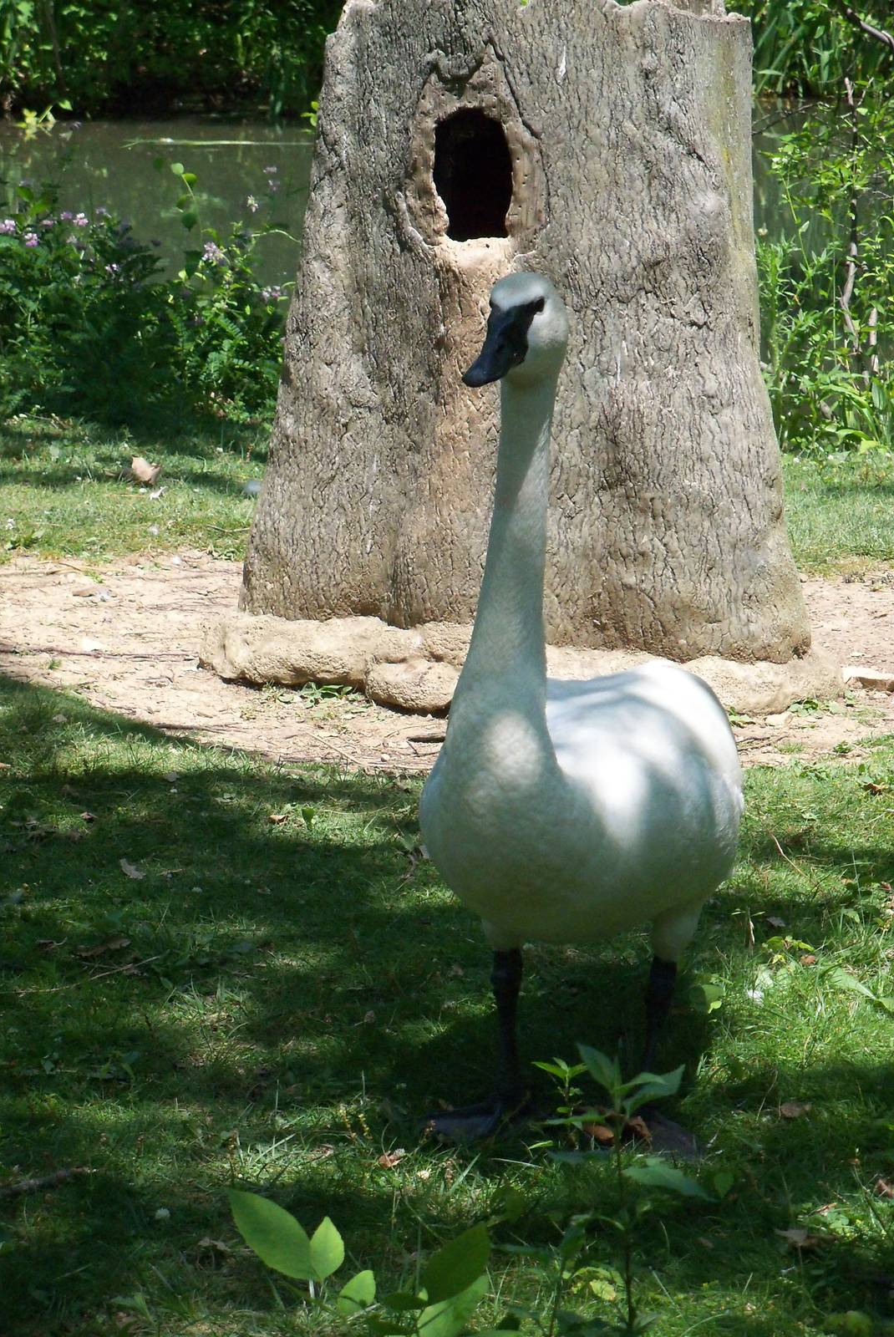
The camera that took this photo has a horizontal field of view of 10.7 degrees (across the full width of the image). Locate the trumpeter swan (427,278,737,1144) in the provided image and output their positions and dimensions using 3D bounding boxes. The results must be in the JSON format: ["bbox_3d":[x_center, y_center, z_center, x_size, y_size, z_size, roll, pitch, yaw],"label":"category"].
[{"bbox_3d":[0.177,0.018,6.088,0.350,1.096,0.750,4,11,22],"label":"trumpeter swan"}]

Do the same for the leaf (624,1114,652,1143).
[{"bbox_3d":[0.240,0.576,6.004,0.036,0.026,0.036,0,10,0],"label":"leaf"}]

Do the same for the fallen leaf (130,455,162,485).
[{"bbox_3d":[-0.753,-0.495,11.982,0.080,0.060,0.060,0,10,0],"label":"fallen leaf"}]

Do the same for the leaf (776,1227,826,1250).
[{"bbox_3d":[0.411,0.660,5.550,0.056,0.018,0.040,0,10,0],"label":"leaf"}]

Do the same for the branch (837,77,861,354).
[{"bbox_3d":[1.075,-1.209,12.809,0.064,0.742,0.090,0,10,0],"label":"branch"}]

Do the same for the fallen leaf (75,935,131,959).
[{"bbox_3d":[-0.501,0.407,6.983,0.078,0.020,0.055,0,10,0],"label":"fallen leaf"}]

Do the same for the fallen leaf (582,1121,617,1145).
[{"bbox_3d":[0.191,0.581,5.990,0.045,0.022,0.040,0,10,0],"label":"fallen leaf"}]

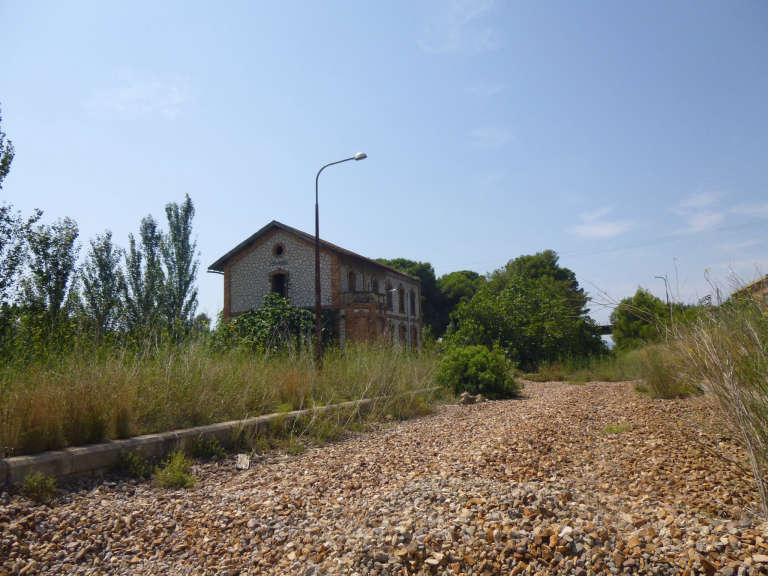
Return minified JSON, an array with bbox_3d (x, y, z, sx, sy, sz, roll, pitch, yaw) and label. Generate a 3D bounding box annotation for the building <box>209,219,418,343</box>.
[{"bbox_3d":[-4.733,1.593,46.199,11.418,11.213,15.741,-5,-8,24],"label":"building"}]

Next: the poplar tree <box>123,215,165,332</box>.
[{"bbox_3d":[-11.660,0.552,27.009,1.972,8.538,1.972,-5,-8,24],"label":"poplar tree"}]

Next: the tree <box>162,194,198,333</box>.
[{"bbox_3d":[-10.748,-0.012,29.197,1.822,10.191,1.822,-5,-8,24],"label":"tree"}]

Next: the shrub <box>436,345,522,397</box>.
[{"bbox_3d":[3.484,3.019,20.455,2.800,1.860,2.700,-5,-8,24],"label":"shrub"}]

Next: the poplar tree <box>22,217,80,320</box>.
[{"bbox_3d":[-13.572,0.620,22.632,2.282,7.340,2.282,-5,-8,24],"label":"poplar tree"}]

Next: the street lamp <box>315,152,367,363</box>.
[{"bbox_3d":[-1.202,-0.380,15.694,1.600,6.868,0.250,-5,-8,24],"label":"street lamp"}]

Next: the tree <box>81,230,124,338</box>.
[{"bbox_3d":[-12.598,0.940,24.793,1.900,7.230,1.900,-5,-8,24],"label":"tree"}]

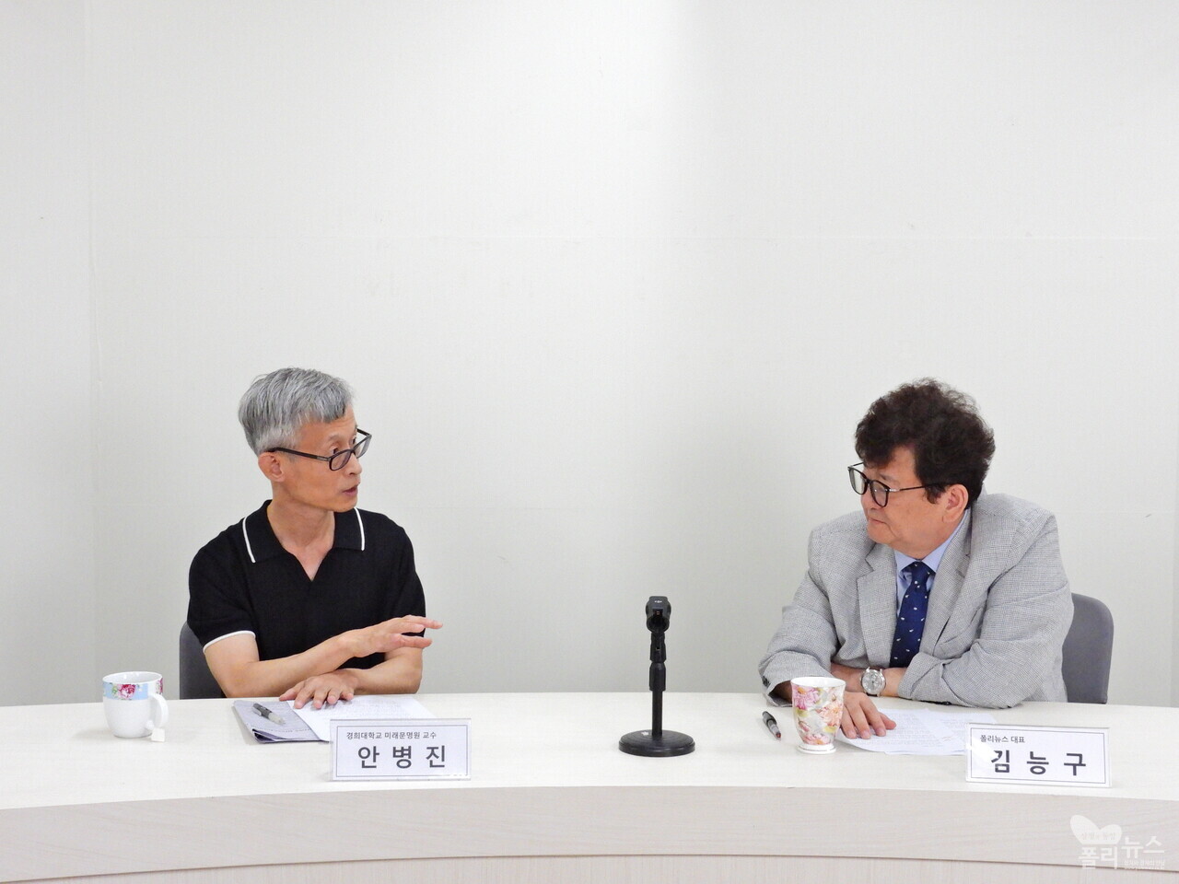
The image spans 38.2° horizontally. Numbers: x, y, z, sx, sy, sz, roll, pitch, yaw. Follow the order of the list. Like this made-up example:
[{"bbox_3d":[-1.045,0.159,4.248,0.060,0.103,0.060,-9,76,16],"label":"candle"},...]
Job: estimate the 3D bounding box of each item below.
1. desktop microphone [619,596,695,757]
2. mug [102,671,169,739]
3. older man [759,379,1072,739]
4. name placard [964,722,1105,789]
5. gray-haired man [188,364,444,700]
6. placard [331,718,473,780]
[{"bbox_3d":[0.103,0.349,2.590,0.117,0.236,0.117,0,3,0],"label":"desktop microphone"},{"bbox_3d":[-0.710,0.416,2.670,0.095,0.091,0.122,-3,5,-45],"label":"mug"},{"bbox_3d":[0.599,0.541,2.886,0.580,1.280,0.780,1,3,19],"label":"older man"},{"bbox_3d":[0.632,0.437,2.403,0.197,0.080,0.055,1,3,8],"label":"name placard"},{"bbox_3d":[-0.486,0.526,2.945,0.510,1.290,0.740,-1,3,-15],"label":"gray-haired man"},{"bbox_3d":[-0.266,0.435,2.423,0.195,0.082,0.055,0,3,-2],"label":"placard"}]

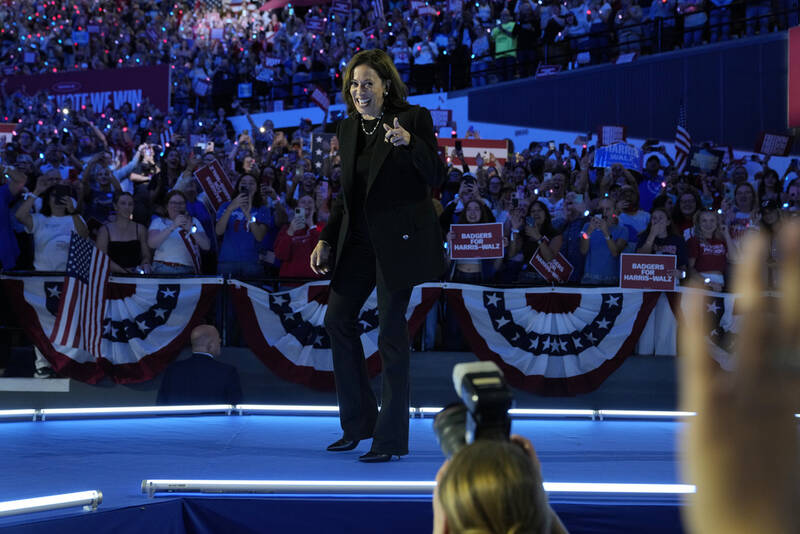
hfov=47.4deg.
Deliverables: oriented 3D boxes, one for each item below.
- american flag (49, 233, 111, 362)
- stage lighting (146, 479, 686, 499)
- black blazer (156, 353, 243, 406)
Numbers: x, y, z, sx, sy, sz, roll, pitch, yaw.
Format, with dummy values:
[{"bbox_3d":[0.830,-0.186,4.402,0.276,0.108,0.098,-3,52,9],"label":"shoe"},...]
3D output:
[{"bbox_3d":[-2.660,0.235,7.550,0.500,1.030,0.200,1,-3,-6],"label":"american flag"},{"bbox_3d":[0.060,0.699,2.880,1.760,0.052,0.050,1,-3,0],"label":"stage lighting"},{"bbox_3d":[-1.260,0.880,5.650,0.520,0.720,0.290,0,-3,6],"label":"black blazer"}]

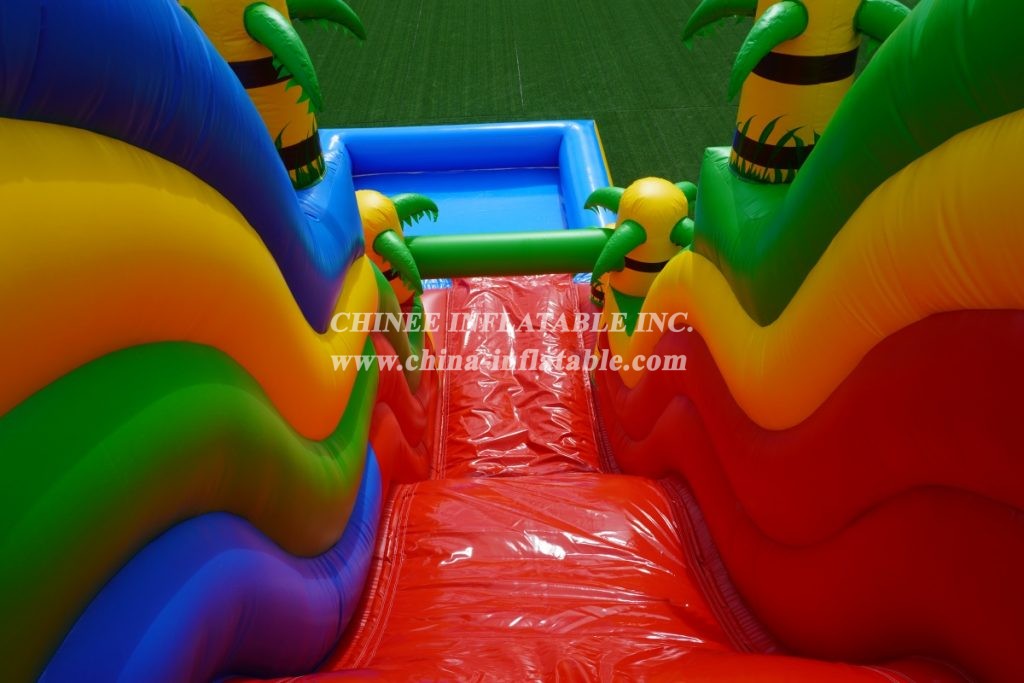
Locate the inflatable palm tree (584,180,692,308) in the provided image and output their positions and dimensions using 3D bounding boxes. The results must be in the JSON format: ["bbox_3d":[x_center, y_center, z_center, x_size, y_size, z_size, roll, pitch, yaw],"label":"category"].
[{"bbox_3d":[0.966,-0.749,4.823,0.970,0.830,0.970,-2,42,-1],"label":"inflatable palm tree"}]

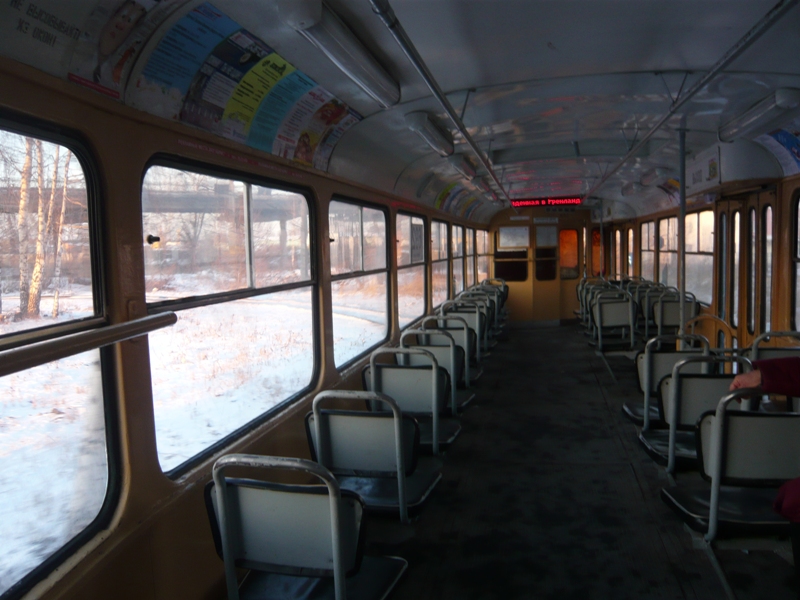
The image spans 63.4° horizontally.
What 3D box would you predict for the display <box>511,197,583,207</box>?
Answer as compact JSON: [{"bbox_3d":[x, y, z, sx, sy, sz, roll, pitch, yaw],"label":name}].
[{"bbox_3d":[2.257,-1.505,9.959,1.080,0.130,0.080,-1,5,12],"label":"display"}]

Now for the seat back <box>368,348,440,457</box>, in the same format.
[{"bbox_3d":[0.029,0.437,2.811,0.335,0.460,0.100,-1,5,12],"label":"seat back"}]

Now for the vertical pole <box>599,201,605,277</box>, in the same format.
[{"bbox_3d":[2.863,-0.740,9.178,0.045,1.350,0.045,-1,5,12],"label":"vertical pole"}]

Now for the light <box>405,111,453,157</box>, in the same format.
[{"bbox_3d":[0.175,-0.858,3.377,0.110,0.100,0.960,-1,5,12],"label":"light"}]

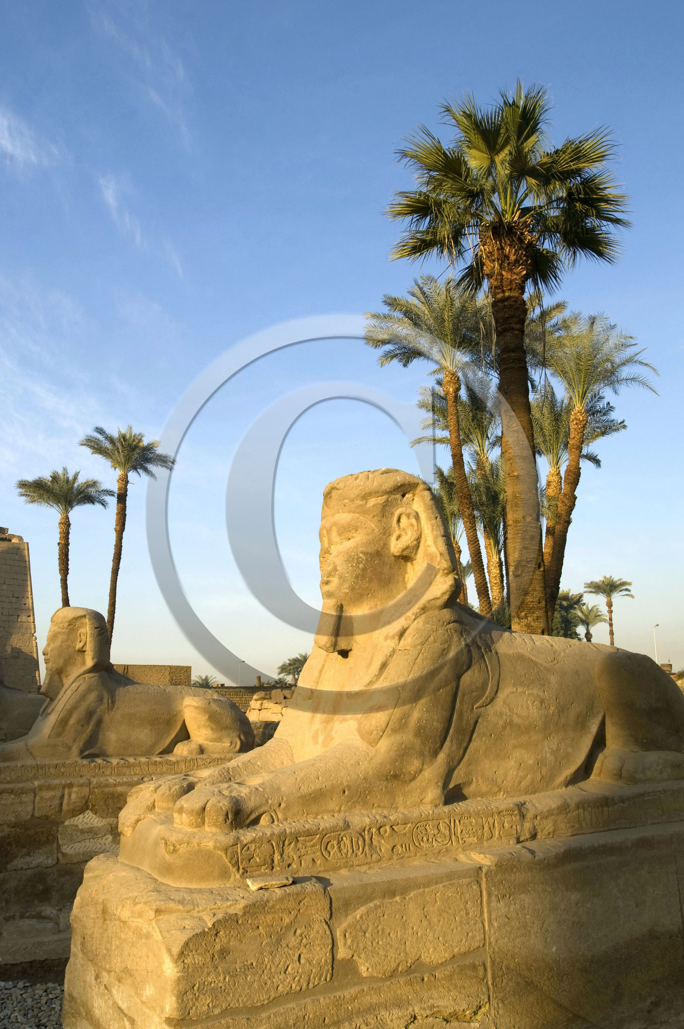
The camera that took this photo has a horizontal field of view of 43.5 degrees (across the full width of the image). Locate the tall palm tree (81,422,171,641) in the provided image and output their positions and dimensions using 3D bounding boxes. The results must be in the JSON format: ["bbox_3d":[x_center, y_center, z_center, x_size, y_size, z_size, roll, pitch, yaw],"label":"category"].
[{"bbox_3d":[-10.464,3.038,40.299,4.540,15.140,4.540,0,-13,0],"label":"tall palm tree"}]

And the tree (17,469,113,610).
[{"bbox_3d":[-15.402,4.739,46.137,5.400,15.040,5.400,0,-13,0],"label":"tree"}]

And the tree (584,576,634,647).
[{"bbox_3d":[26.296,13.221,83.179,4.920,14.640,4.920,0,-13,0],"label":"tree"}]

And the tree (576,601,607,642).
[{"bbox_3d":[23.786,14.173,80.901,3.230,11.750,3.230,0,-13,0],"label":"tree"}]

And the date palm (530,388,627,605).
[{"bbox_3d":[6.943,1.580,26.282,4.240,11.910,4.240,0,-13,0],"label":"date palm"}]

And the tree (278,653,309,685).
[{"bbox_3d":[-5.960,21.555,107.893,4.480,8.280,4.480,0,-13,0],"label":"tree"}]

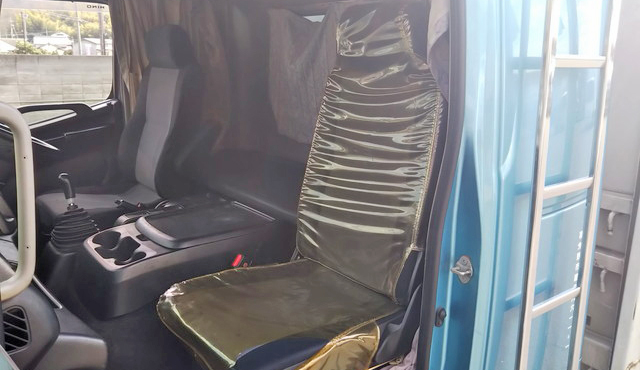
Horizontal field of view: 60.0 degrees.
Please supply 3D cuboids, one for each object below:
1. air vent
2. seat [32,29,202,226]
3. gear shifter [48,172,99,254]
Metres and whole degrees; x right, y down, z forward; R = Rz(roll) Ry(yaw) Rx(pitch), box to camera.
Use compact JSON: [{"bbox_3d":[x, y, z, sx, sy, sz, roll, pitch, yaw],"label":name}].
[{"bbox_3d":[-0.418,0.199,0.750,0.047,0.072,0.024,-11,17,-34],"label":"air vent"},{"bbox_3d":[-0.853,-0.198,2.512,0.815,0.999,0.514,-11,17,-34],"label":"seat"},{"bbox_3d":[-0.847,0.090,1.885,0.165,0.281,0.165,-11,17,-34],"label":"gear shifter"}]

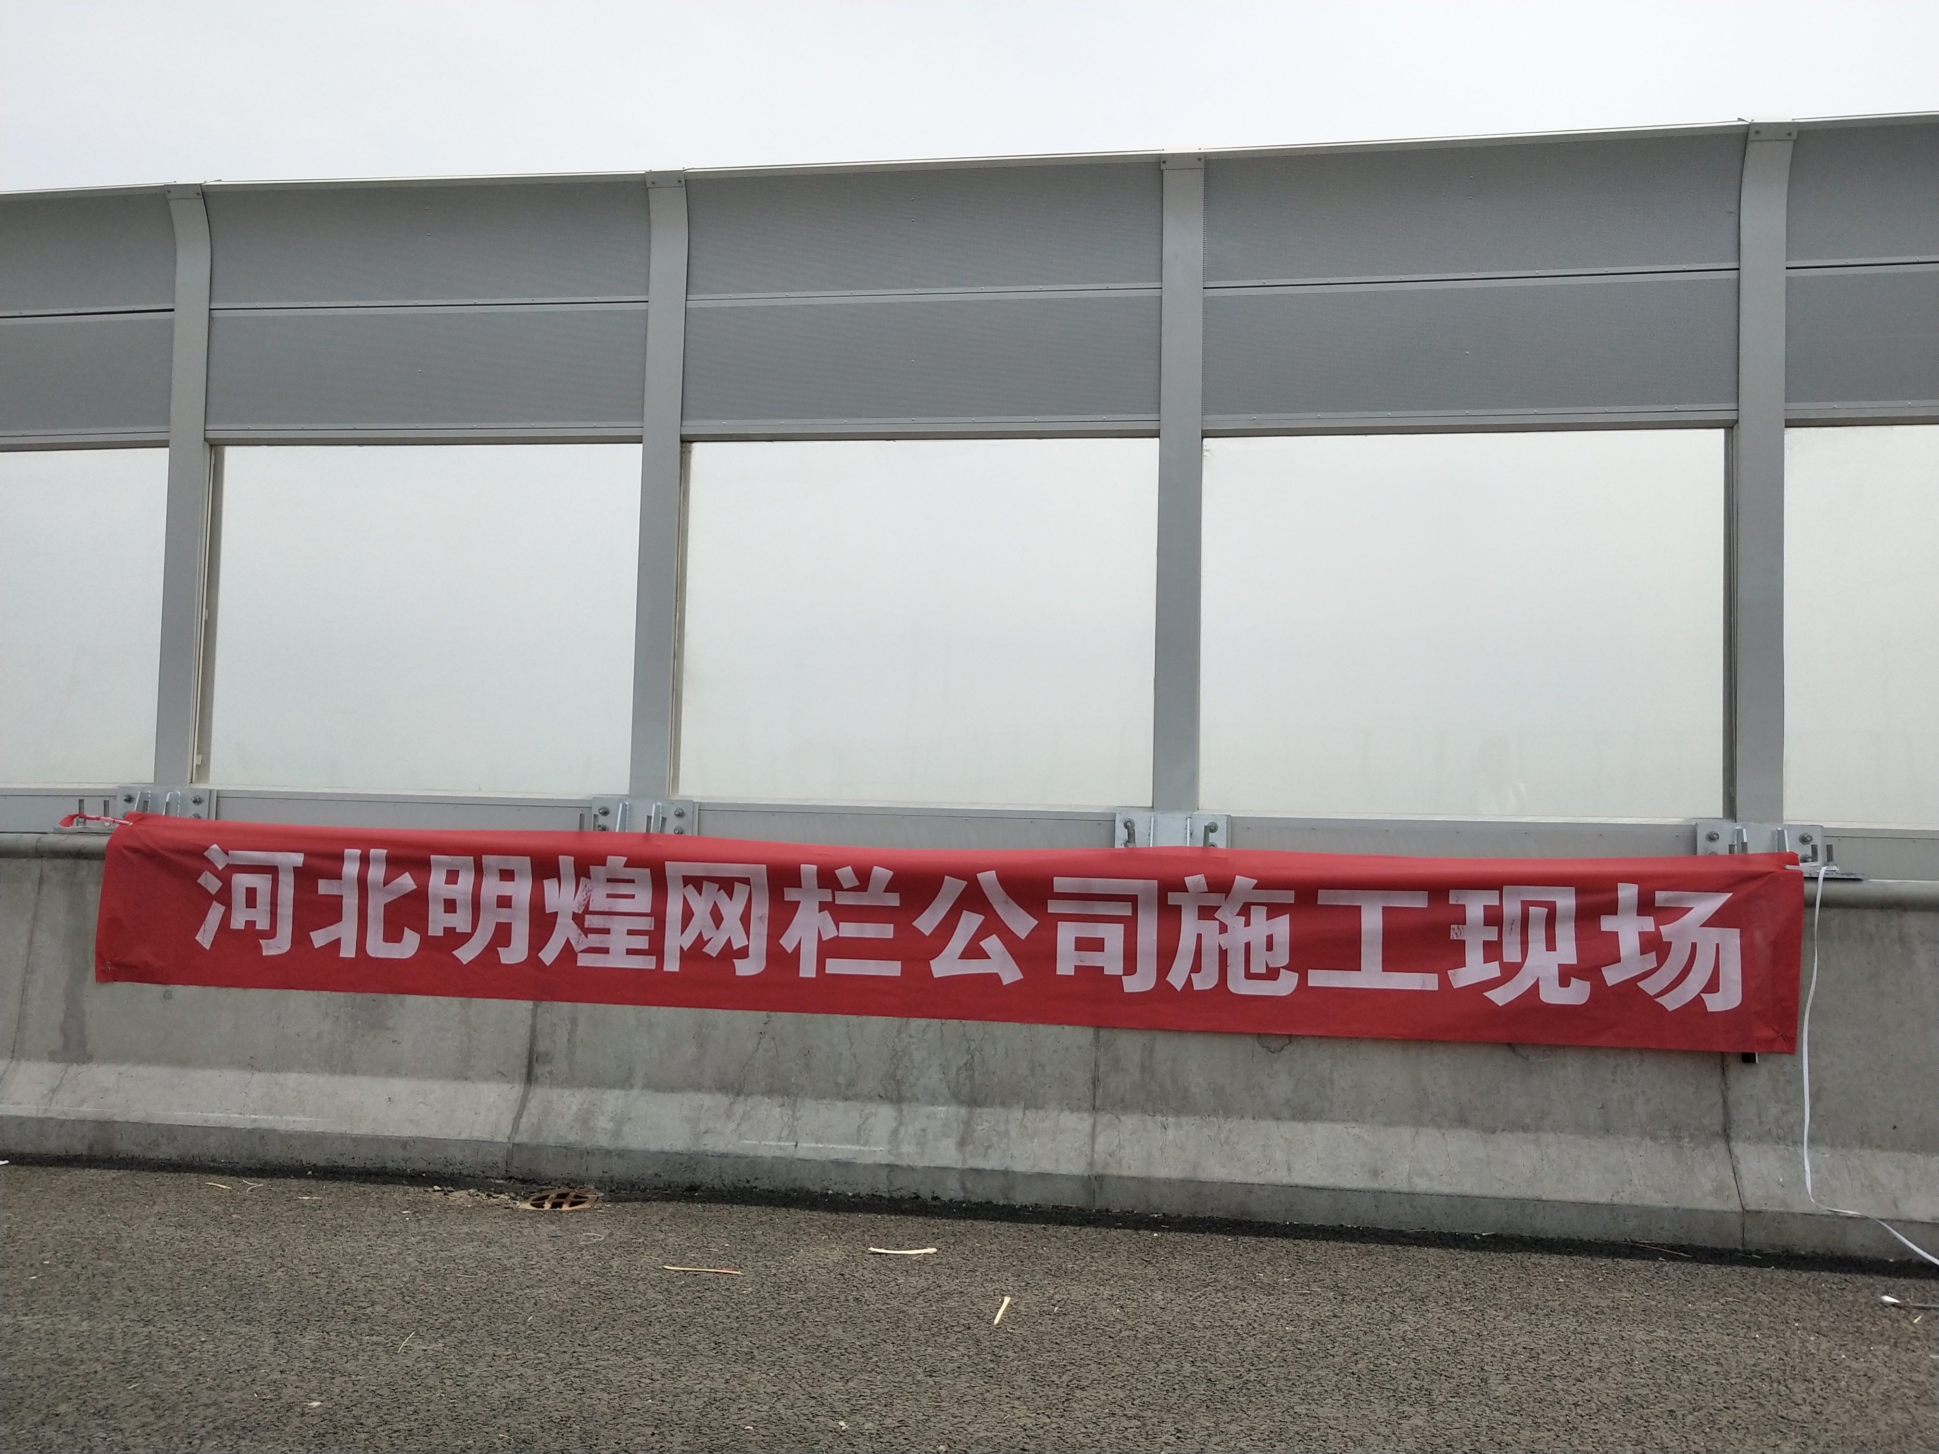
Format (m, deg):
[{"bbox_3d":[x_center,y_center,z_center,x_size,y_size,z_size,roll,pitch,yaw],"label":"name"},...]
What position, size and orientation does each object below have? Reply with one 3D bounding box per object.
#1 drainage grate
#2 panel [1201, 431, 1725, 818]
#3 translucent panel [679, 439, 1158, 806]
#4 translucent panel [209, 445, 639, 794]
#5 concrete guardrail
[{"bbox_3d":[-1.340,1.551,5.507,0.250,0.030,0.250,1,-3,9],"label":"drainage grate"},{"bbox_3d":[1.769,-0.373,6.062,1.880,1.420,0.060,1,-3,9],"label":"panel"},{"bbox_3d":[-0.206,-0.404,6.374,1.880,1.420,0.060,1,-3,9],"label":"translucent panel"},{"bbox_3d":[-2.181,-0.431,6.687,1.880,1.420,0.060,1,-3,9],"label":"translucent panel"},{"bbox_3d":[-0.344,1.016,5.867,7.000,1.130,0.550,1,-3,9],"label":"concrete guardrail"}]

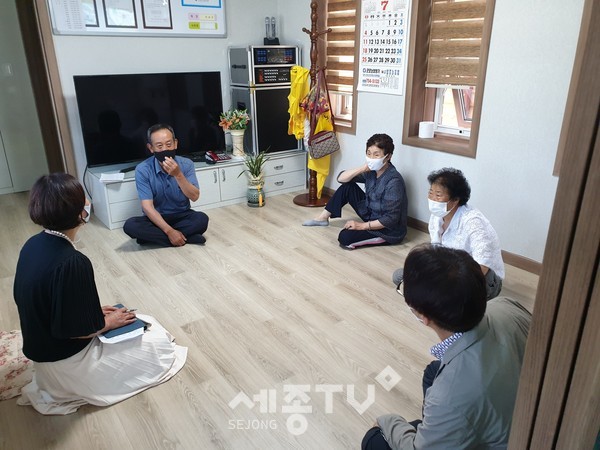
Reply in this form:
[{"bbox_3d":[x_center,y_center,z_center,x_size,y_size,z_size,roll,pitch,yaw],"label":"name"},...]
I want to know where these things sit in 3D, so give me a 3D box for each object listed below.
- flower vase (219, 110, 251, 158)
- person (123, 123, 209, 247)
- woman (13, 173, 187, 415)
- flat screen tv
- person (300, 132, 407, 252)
[{"bbox_3d":[-0.619,-0.894,4.383,0.297,0.462,0.264,-15,25,-33],"label":"flower vase"},{"bbox_3d":[-1.057,-0.349,3.499,0.627,0.865,0.568,-2,21,-4],"label":"person"},{"bbox_3d":[-0.897,0.222,1.913,0.594,0.904,0.667,12,24,30],"label":"woman"},{"bbox_3d":[-1.233,-0.897,3.932,1.236,0.785,0.172,-13,24,-30],"label":"flat screen tv"},{"bbox_3d":[0.454,-0.300,3.401,0.726,0.805,0.660,-6,21,-14],"label":"person"}]

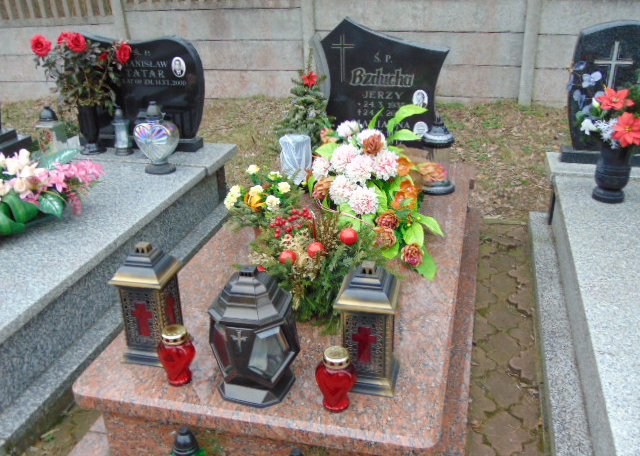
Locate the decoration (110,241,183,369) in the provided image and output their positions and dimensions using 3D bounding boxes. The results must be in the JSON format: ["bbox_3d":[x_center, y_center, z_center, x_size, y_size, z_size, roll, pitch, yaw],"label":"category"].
[{"bbox_3d":[-0.445,0.189,1.707,0.143,0.322,0.143,4,25,11],"label":"decoration"}]

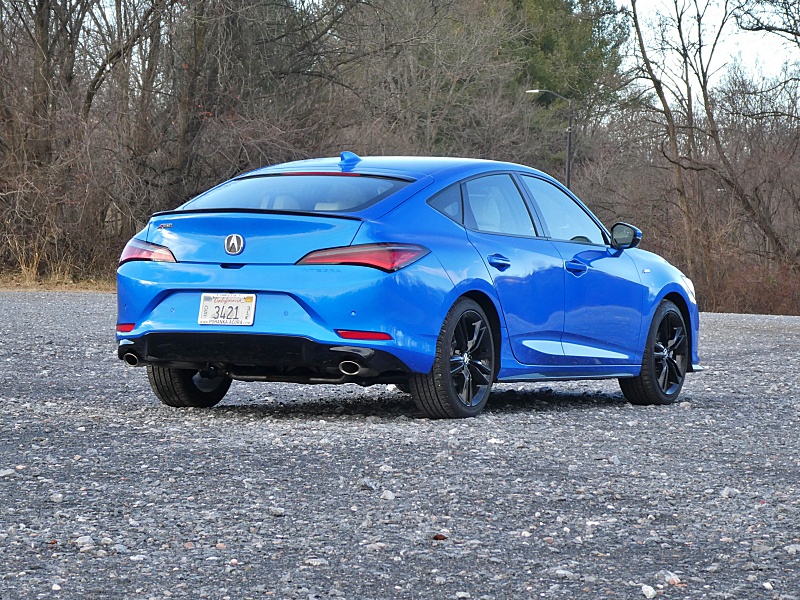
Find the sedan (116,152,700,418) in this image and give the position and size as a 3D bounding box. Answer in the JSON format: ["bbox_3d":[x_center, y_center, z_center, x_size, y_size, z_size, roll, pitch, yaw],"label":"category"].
[{"bbox_3d":[0.207,-0.106,15.170,1.850,1.410,4.720,1,0,28],"label":"sedan"}]

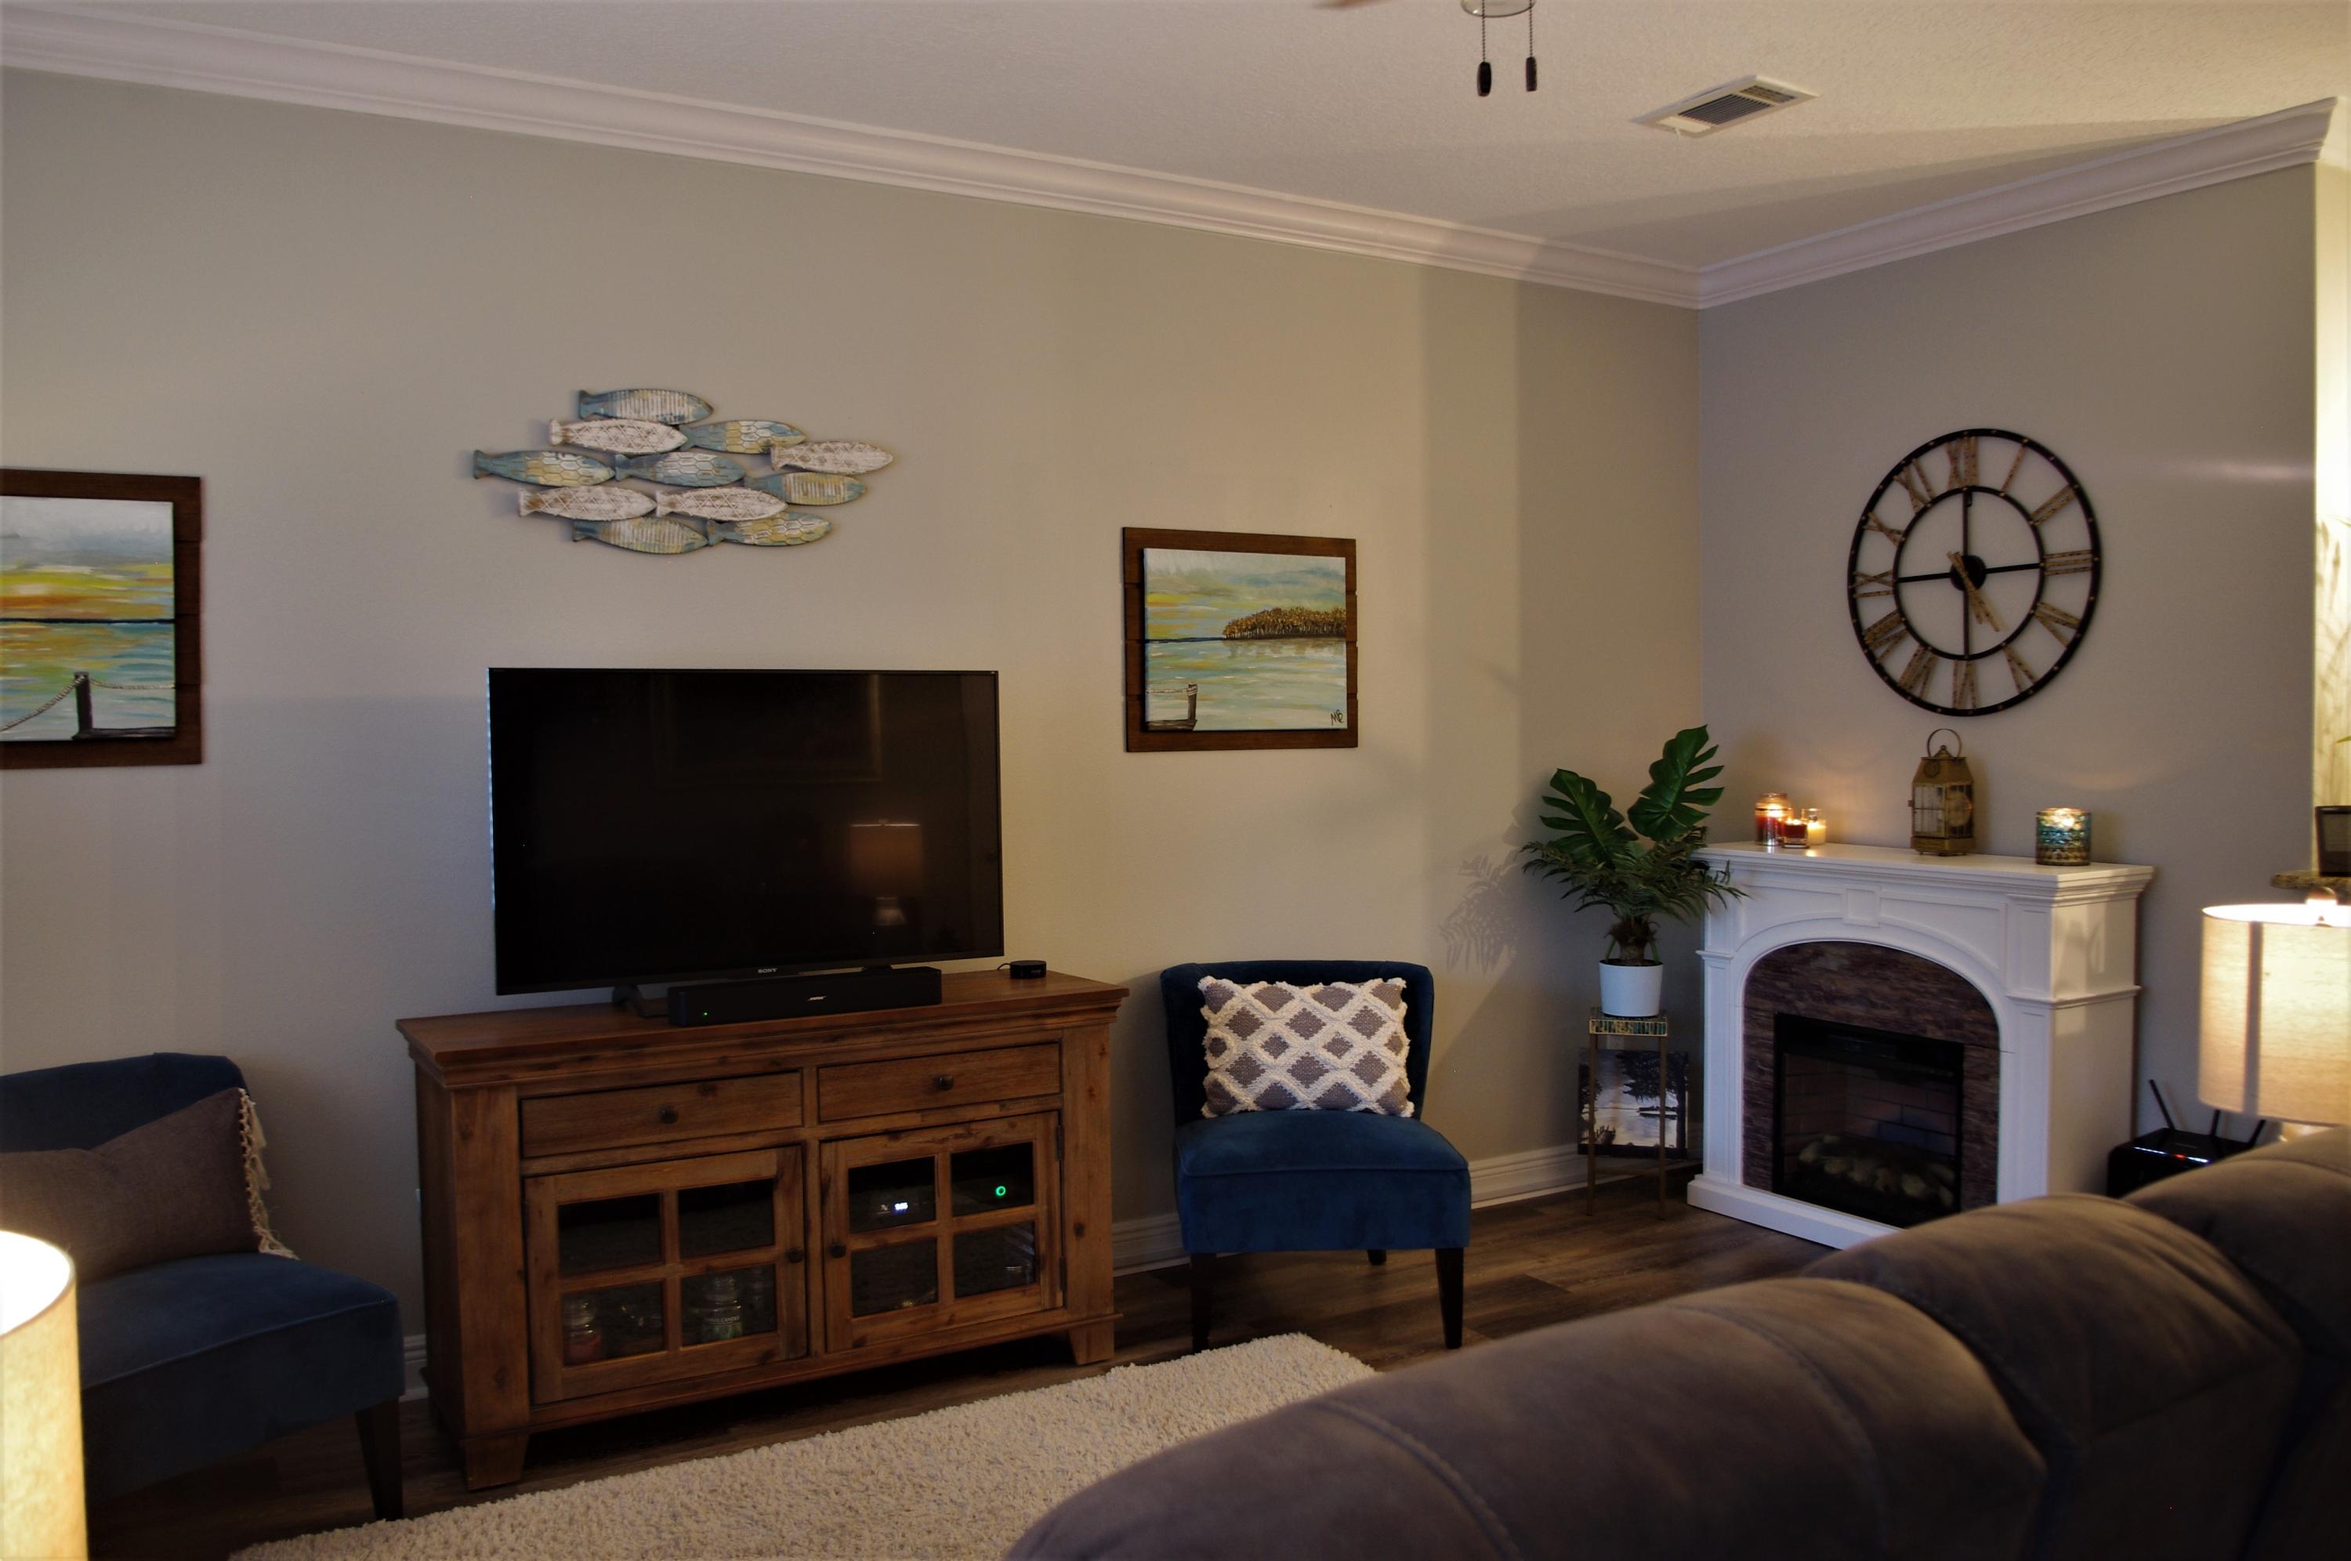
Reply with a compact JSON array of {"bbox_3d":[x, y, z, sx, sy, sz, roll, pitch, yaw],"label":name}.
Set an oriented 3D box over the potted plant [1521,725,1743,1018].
[{"bbox_3d":[1.291,0.255,4.982,0.620,0.830,0.520,0,2,14],"label":"potted plant"}]

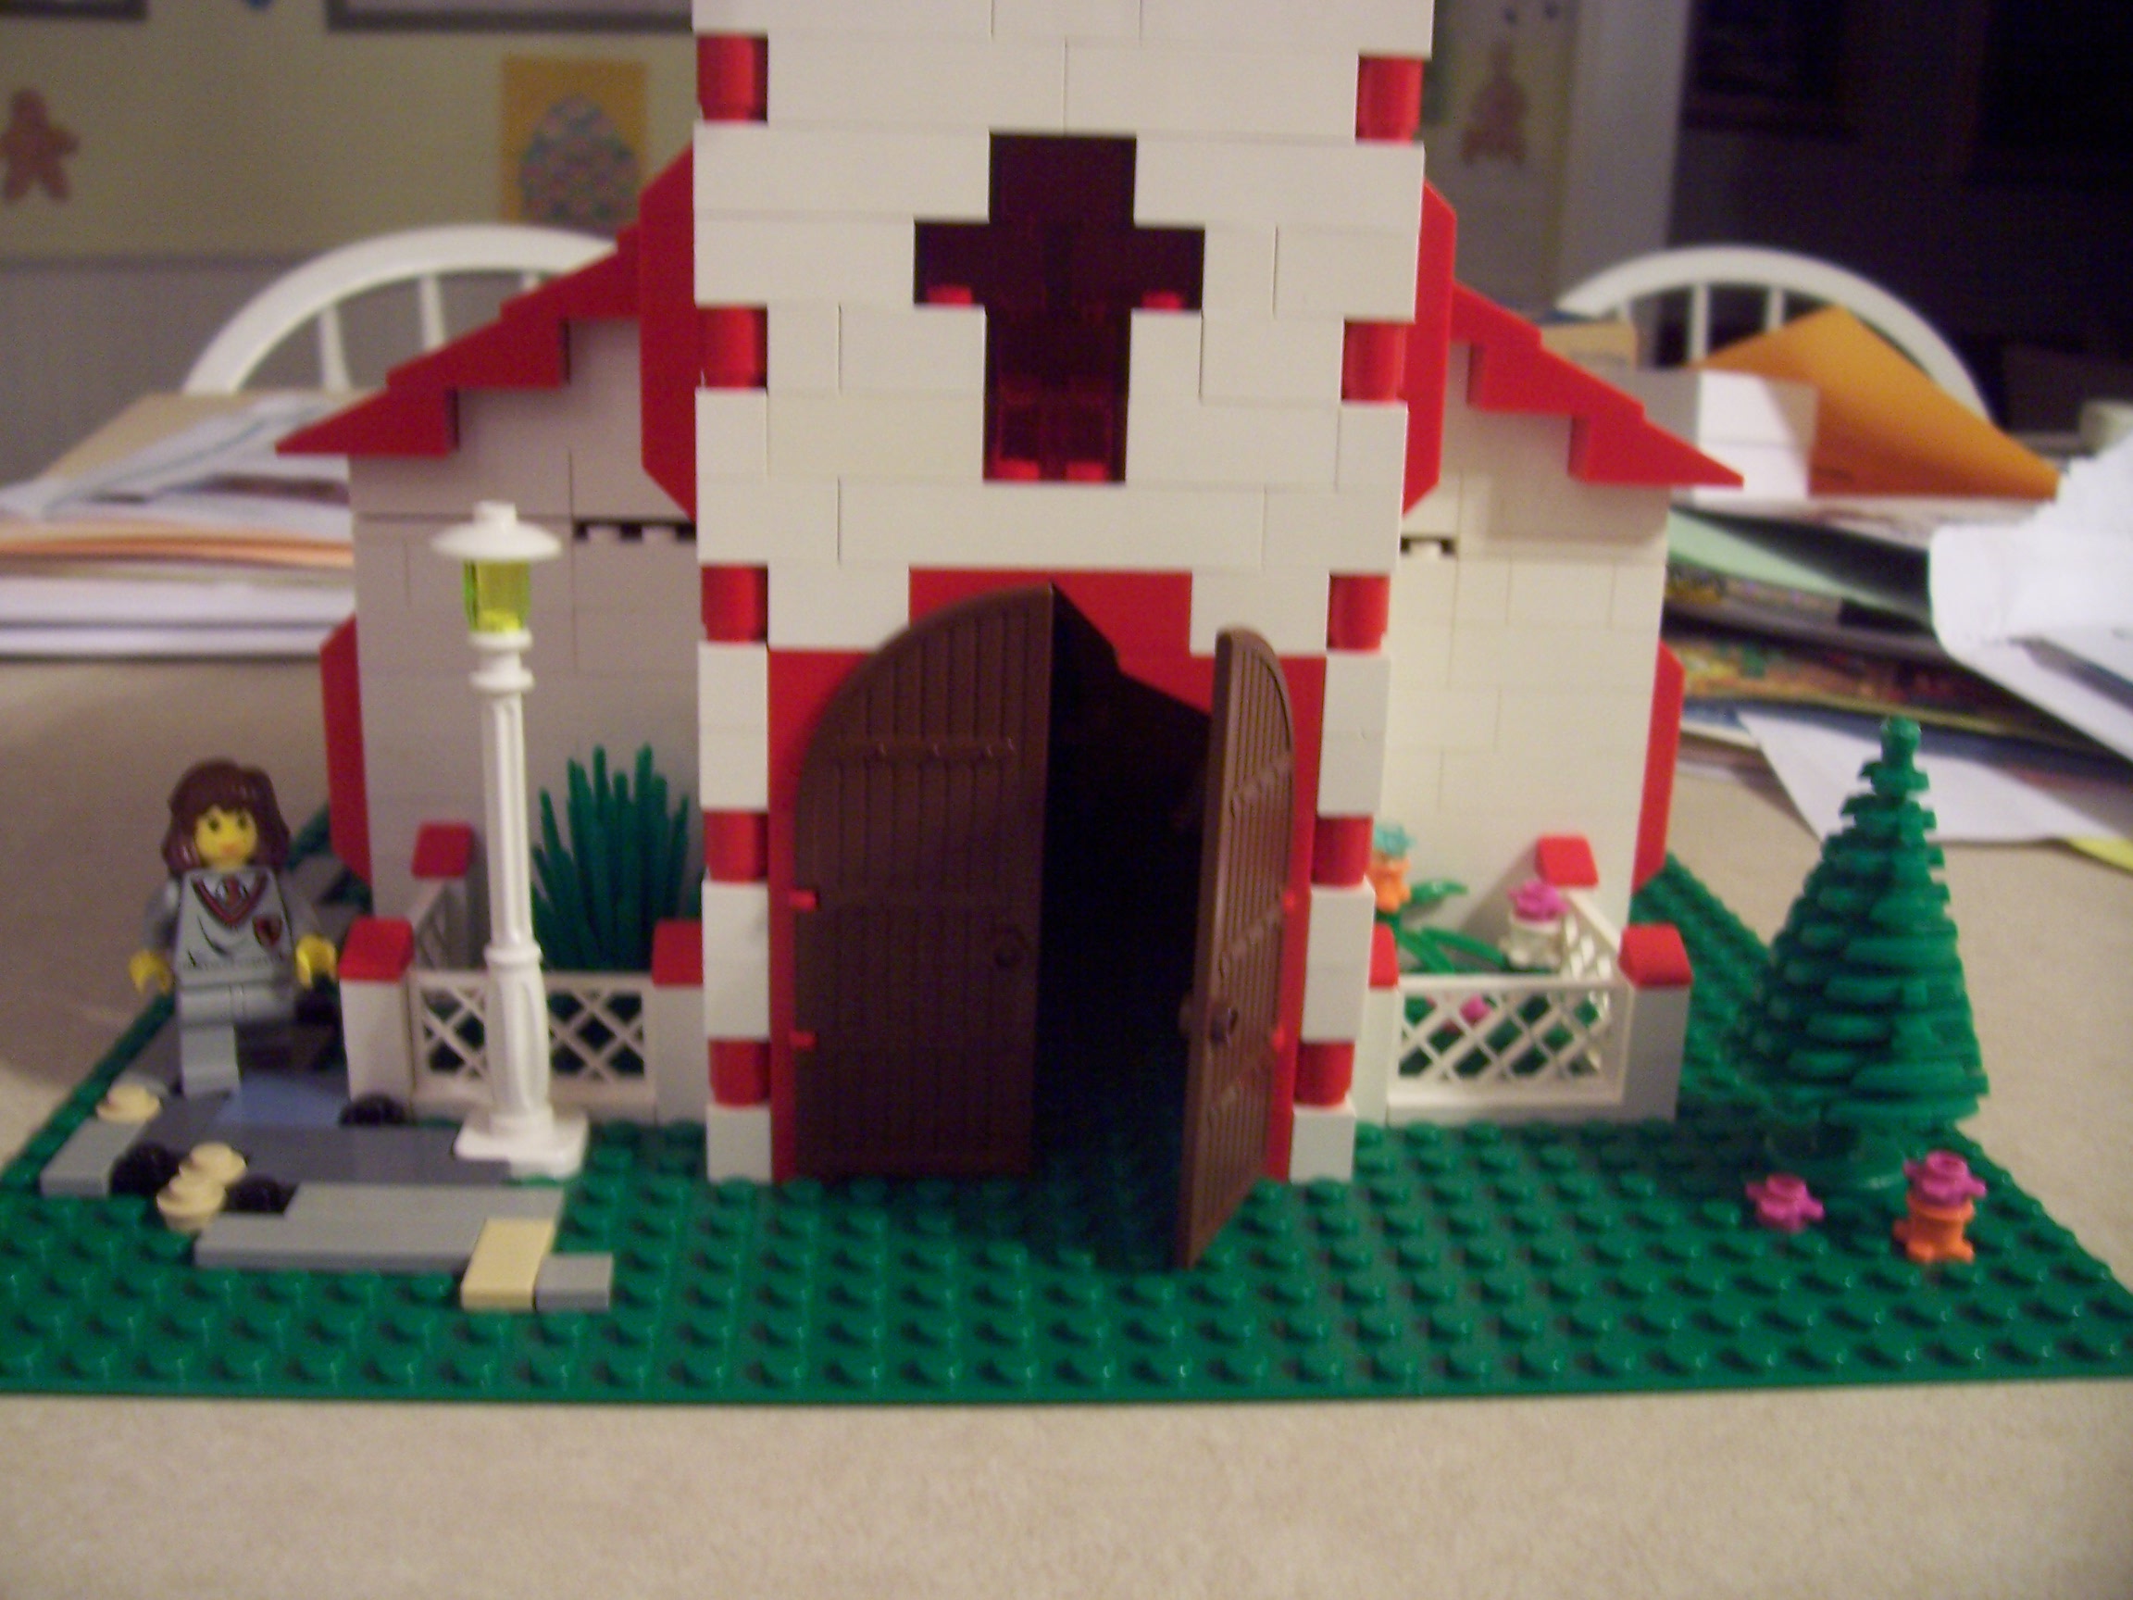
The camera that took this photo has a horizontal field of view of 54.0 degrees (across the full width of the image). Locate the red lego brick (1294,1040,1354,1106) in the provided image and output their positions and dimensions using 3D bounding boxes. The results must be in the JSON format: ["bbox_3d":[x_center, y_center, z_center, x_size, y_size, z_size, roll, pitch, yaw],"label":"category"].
[{"bbox_3d":[0.032,0.033,0.262,0.008,0.010,0.008,1,16,-4],"label":"red lego brick"}]

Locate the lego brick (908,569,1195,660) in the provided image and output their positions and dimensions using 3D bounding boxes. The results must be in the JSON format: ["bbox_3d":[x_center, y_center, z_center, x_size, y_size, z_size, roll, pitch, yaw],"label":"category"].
[{"bbox_3d":[-0.002,-0.023,0.243,0.032,0.010,0.008,1,16,-4],"label":"lego brick"}]

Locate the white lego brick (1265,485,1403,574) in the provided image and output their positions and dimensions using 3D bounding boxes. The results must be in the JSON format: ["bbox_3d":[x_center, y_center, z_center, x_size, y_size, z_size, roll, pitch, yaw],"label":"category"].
[{"bbox_3d":[0.030,-0.032,0.243,0.016,0.010,0.008,1,16,-4],"label":"white lego brick"}]

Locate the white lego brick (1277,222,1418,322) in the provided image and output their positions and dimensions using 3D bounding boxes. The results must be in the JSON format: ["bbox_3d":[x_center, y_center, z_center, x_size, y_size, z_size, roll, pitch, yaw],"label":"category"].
[{"bbox_3d":[0.031,-0.059,0.235,0.016,0.010,0.008,1,16,-4],"label":"white lego brick"}]

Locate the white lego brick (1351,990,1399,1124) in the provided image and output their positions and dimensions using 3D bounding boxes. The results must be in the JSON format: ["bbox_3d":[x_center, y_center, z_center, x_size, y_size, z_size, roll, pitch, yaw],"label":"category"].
[{"bbox_3d":[0.039,0.033,0.279,0.008,0.019,0.008,1,15,-4],"label":"white lego brick"}]

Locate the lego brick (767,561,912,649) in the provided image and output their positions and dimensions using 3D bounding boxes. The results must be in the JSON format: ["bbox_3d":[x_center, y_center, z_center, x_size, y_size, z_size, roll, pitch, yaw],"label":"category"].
[{"bbox_3d":[-0.026,-0.023,0.242,0.016,0.010,0.008,1,16,-4],"label":"lego brick"}]

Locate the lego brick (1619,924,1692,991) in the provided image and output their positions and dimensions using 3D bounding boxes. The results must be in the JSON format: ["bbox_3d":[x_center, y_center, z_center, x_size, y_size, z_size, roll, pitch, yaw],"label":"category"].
[{"bbox_3d":[0.078,0.021,0.278,0.008,0.006,0.008,1,15,-4],"label":"lego brick"}]

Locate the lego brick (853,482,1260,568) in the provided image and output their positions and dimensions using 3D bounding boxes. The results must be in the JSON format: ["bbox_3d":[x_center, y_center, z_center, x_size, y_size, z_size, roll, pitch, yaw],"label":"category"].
[{"bbox_3d":[-0.002,-0.032,0.241,0.048,0.010,0.008,1,16,-4],"label":"lego brick"}]

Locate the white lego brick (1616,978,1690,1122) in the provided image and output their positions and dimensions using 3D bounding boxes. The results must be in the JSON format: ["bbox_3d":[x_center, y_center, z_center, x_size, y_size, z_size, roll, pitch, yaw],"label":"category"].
[{"bbox_3d":[0.079,0.033,0.285,0.008,0.019,0.008,1,17,-4],"label":"white lego brick"}]

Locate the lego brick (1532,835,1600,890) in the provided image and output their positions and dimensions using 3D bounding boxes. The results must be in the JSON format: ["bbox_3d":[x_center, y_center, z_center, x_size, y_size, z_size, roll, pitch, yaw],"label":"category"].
[{"bbox_3d":[0.076,0.009,0.316,0.008,0.007,0.008,1,17,-4],"label":"lego brick"}]

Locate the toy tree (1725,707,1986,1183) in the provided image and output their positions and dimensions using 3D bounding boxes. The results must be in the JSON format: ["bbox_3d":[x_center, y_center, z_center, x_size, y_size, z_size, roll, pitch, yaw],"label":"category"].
[{"bbox_3d":[0.099,0.019,0.259,0.034,0.061,0.034,1,16,-4],"label":"toy tree"}]

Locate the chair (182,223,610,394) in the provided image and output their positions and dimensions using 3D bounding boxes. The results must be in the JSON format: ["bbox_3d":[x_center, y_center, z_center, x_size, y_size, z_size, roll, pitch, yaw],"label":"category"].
[{"bbox_3d":[-0.293,0.149,1.145,0.440,0.880,0.500,-3,17,-15],"label":"chair"}]

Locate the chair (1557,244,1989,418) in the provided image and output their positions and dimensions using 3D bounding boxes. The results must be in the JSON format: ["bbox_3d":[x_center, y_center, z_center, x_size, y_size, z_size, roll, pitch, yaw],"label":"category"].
[{"bbox_3d":[0.445,0.118,1.302,0.450,0.880,0.500,1,16,-4],"label":"chair"}]

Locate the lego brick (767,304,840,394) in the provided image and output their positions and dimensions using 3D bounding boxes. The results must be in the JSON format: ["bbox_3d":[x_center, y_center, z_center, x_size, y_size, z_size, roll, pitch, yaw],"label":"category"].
[{"bbox_3d":[-0.029,-0.051,0.234,0.008,0.010,0.008,1,16,-4],"label":"lego brick"}]

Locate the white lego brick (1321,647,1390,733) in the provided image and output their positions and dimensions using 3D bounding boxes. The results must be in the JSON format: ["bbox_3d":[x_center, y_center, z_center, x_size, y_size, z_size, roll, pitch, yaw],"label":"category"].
[{"bbox_3d":[0.034,-0.013,0.251,0.008,0.010,0.008,1,17,-4],"label":"white lego brick"}]

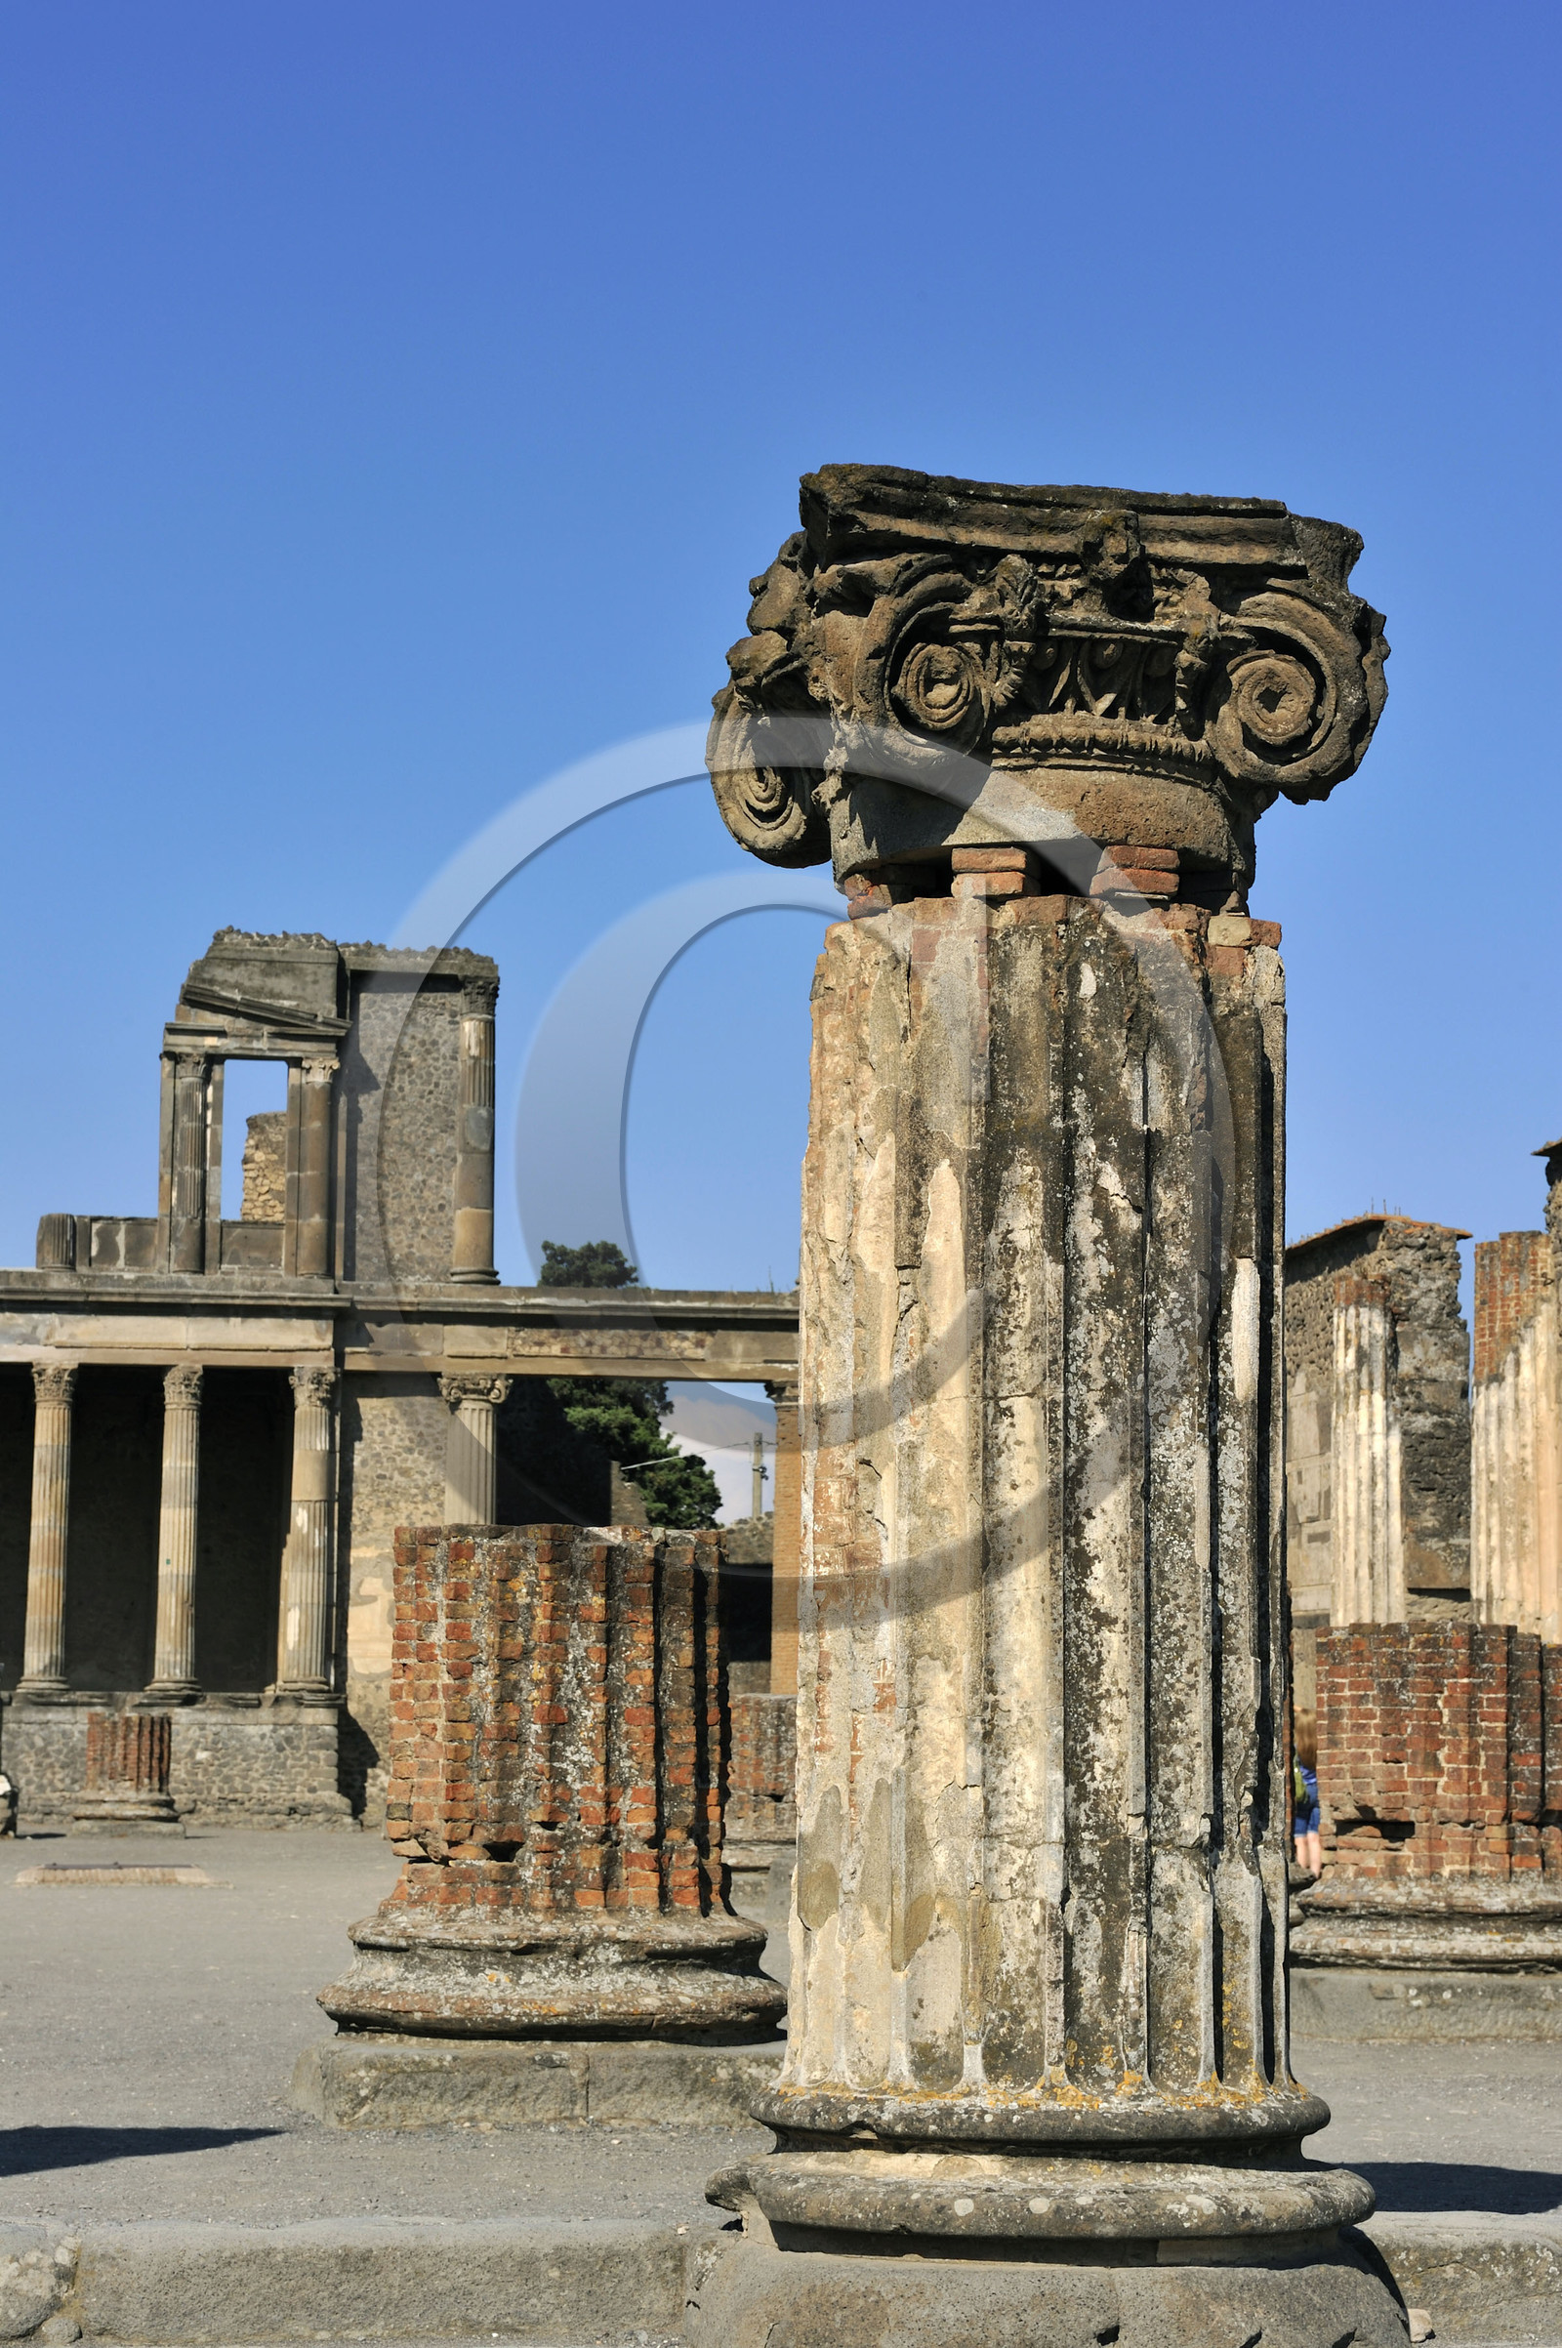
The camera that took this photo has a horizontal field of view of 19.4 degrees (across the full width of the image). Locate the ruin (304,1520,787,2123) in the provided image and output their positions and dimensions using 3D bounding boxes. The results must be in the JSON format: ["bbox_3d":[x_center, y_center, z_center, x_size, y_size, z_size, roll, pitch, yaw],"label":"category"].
[{"bbox_3d":[-0.709,2.034,14.371,1.600,1.785,1.600,2,-7,-10],"label":"ruin"}]

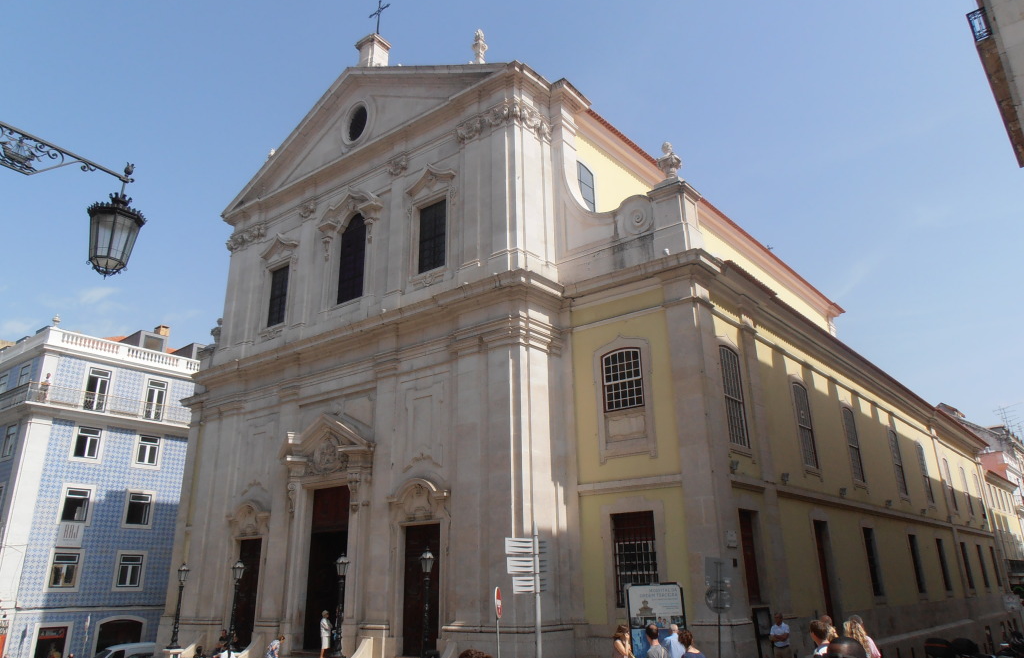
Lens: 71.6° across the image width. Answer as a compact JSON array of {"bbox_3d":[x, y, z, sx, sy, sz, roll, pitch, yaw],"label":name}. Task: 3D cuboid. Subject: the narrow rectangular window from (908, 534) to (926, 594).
[{"bbox_3d":[20.611,11.976,36.106,0.120,2.750,1.450,-17,-26,38],"label":"narrow rectangular window"}]

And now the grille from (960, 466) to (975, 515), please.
[{"bbox_3d":[31.987,11.415,49.962,0.120,3.300,1.400,-17,-25,38],"label":"grille"}]

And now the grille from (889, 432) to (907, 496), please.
[{"bbox_3d":[20.902,7.210,38.474,0.120,3.419,1.450,-17,-26,38],"label":"grille"}]

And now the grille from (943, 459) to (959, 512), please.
[{"bbox_3d":[29.224,10.349,47.398,0.120,3.436,1.400,-17,-26,38],"label":"grille"}]

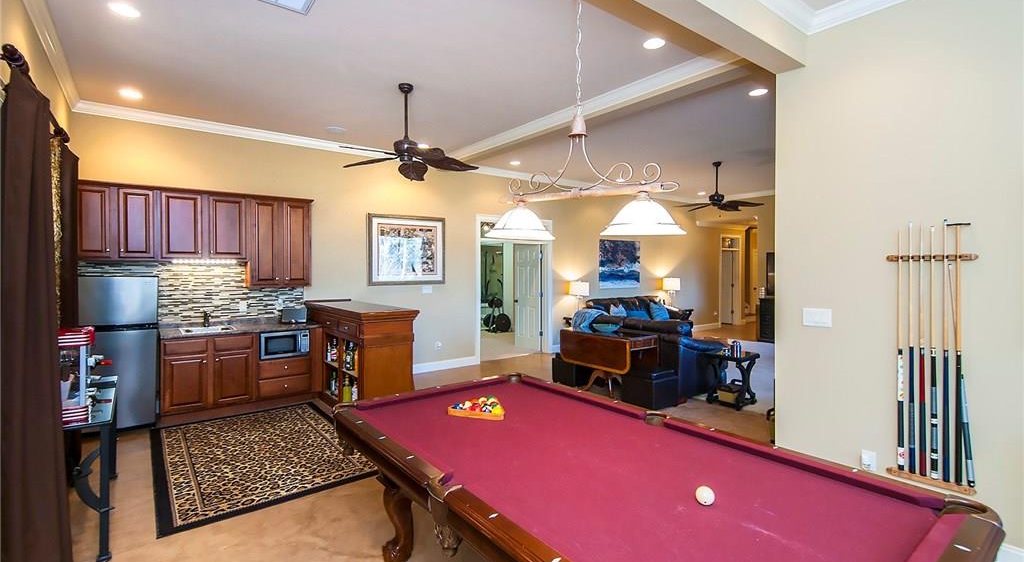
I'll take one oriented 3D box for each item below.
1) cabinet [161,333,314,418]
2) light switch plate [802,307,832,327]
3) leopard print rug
[{"bbox_3d":[-3.096,0.994,5.386,1.450,0.890,0.635,-1,2,-38],"label":"cabinet"},{"bbox_3d":[2.018,0.242,3.130,0.010,0.116,0.170,-1,2,-38],"label":"light switch plate"},{"bbox_3d":[-2.224,1.460,4.171,1.500,0.012,2.400,-1,2,-38],"label":"leopard print rug"}]

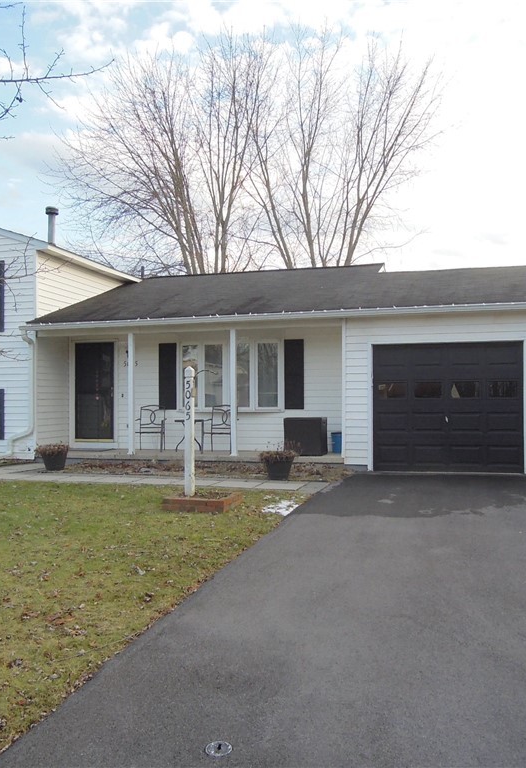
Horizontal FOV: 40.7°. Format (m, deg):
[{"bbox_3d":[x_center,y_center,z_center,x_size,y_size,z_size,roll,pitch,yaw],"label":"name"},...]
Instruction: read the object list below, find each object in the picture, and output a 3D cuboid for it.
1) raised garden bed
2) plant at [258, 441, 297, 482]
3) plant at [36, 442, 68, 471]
[{"bbox_3d":[-0.709,1.388,8.443,0.760,0.145,0.760,-1,-2,16],"label":"raised garden bed"},{"bbox_3d":[0.239,1.165,10.687,0.500,0.540,0.500,-1,-2,16],"label":"plant"},{"bbox_3d":[-3.633,1.262,12.318,0.500,0.460,0.500,-1,-2,16],"label":"plant"}]

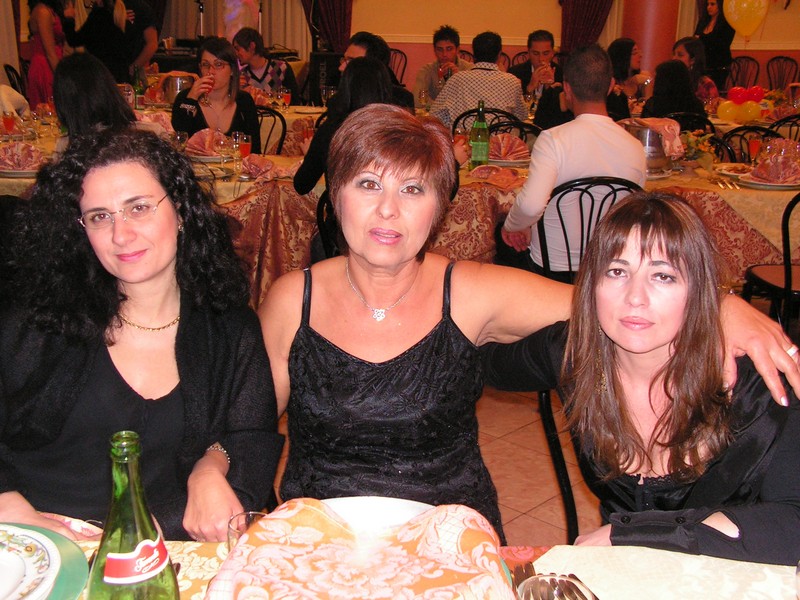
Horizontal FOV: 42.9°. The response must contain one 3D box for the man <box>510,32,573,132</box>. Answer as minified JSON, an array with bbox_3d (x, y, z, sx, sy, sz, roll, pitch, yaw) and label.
[{"bbox_3d":[0.848,-0.990,6.300,0.550,1.290,0.750,1,16,0],"label":"man"}]

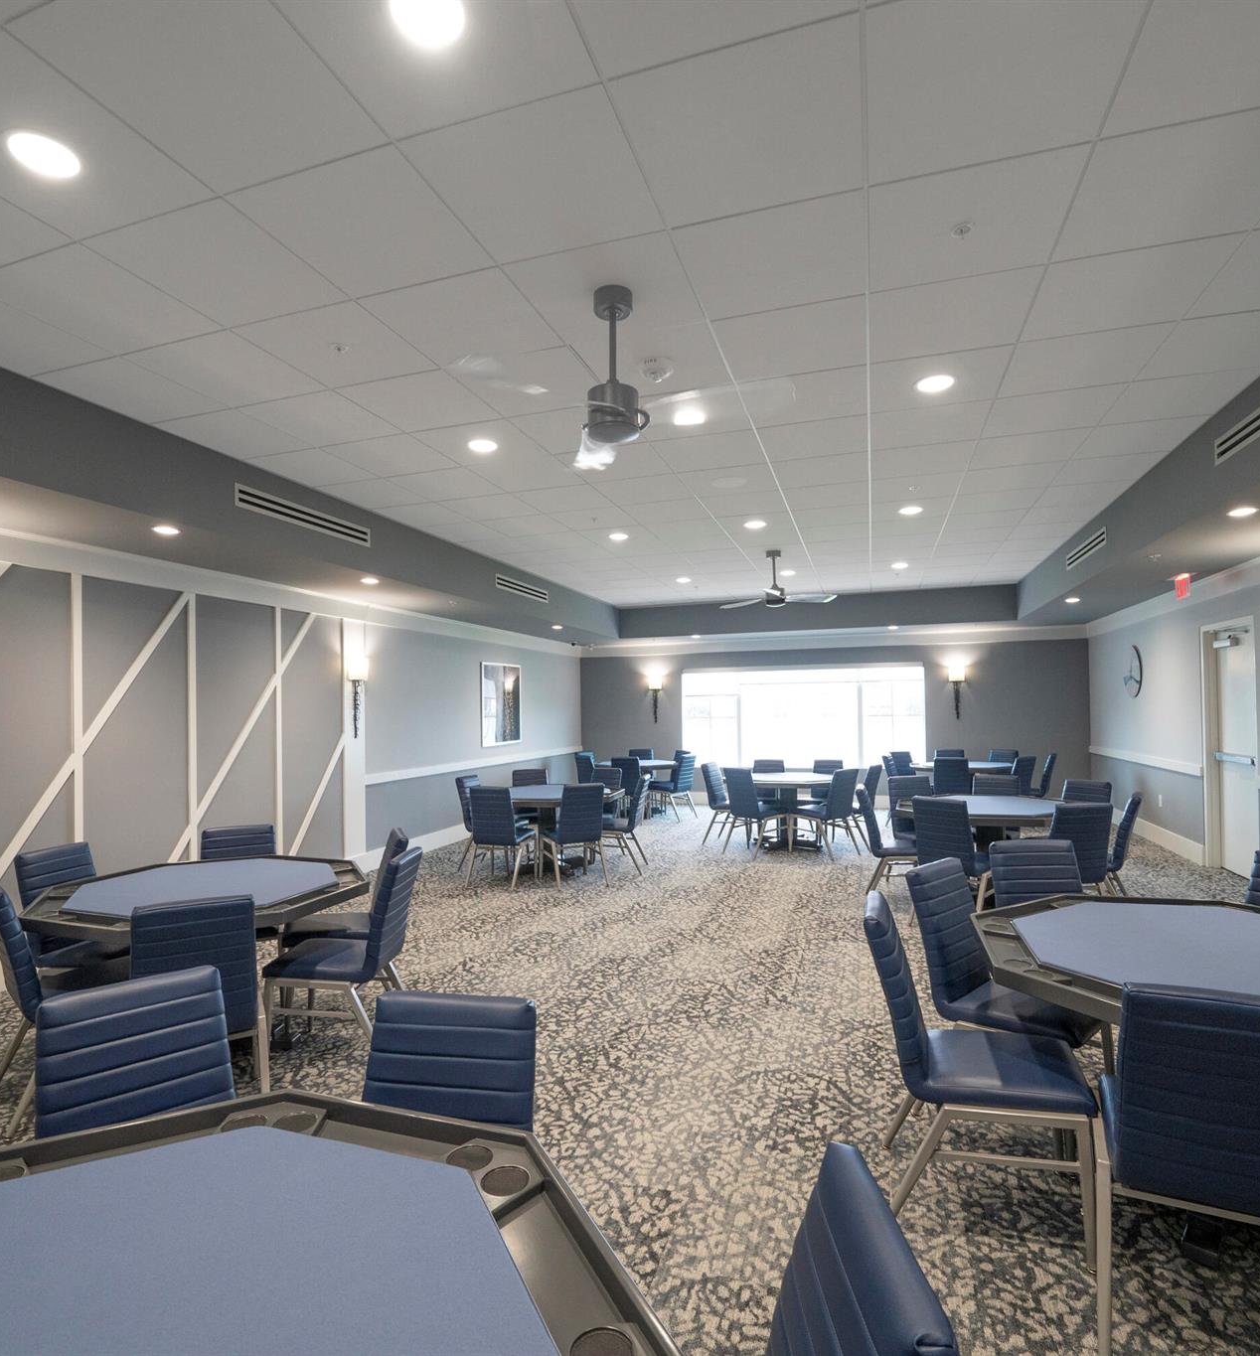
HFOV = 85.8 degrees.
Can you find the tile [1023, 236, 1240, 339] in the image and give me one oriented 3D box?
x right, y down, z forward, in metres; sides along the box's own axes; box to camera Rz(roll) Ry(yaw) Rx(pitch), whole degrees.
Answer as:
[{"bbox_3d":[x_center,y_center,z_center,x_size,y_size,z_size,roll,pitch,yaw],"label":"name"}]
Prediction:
[{"bbox_3d":[1.883,-1.484,2.611,0.600,0.020,0.600,-1,-3,18],"label":"tile"}]

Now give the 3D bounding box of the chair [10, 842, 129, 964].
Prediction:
[{"bbox_3d":[-2.486,1.256,3.153,0.600,0.880,0.390,-1,-2,17],"label":"chair"}]

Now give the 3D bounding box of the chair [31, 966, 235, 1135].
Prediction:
[{"bbox_3d":[-1.006,1.129,1.381,0.445,0.860,0.550,0,-2,-35],"label":"chair"}]

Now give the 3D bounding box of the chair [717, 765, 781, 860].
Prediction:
[{"bbox_3d":[1.269,1.367,6.940,0.550,0.860,0.445,0,-2,-39],"label":"chair"}]

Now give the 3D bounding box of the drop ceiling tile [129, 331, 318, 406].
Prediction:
[{"bbox_3d":[-1.850,-1.415,3.150,0.620,0.020,0.590,-1,-2,20],"label":"drop ceiling tile"}]

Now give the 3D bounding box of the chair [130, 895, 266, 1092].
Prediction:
[{"bbox_3d":[-1.570,1.227,2.582,0.395,0.880,0.600,1,-2,-20],"label":"chair"}]

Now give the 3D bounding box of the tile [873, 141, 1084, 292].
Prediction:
[{"bbox_3d":[1.104,-1.491,2.239,0.600,0.020,0.600,-1,-3,18],"label":"tile"}]

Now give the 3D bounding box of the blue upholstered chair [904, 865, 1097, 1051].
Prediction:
[{"bbox_3d":[1.345,1.154,2.438,0.430,0.875,0.560,1,-2,-34],"label":"blue upholstered chair"}]

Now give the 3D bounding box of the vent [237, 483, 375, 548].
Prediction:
[{"bbox_3d":[-2.230,-1.109,4.737,0.030,0.140,1.200,-1,-2,20],"label":"vent"}]

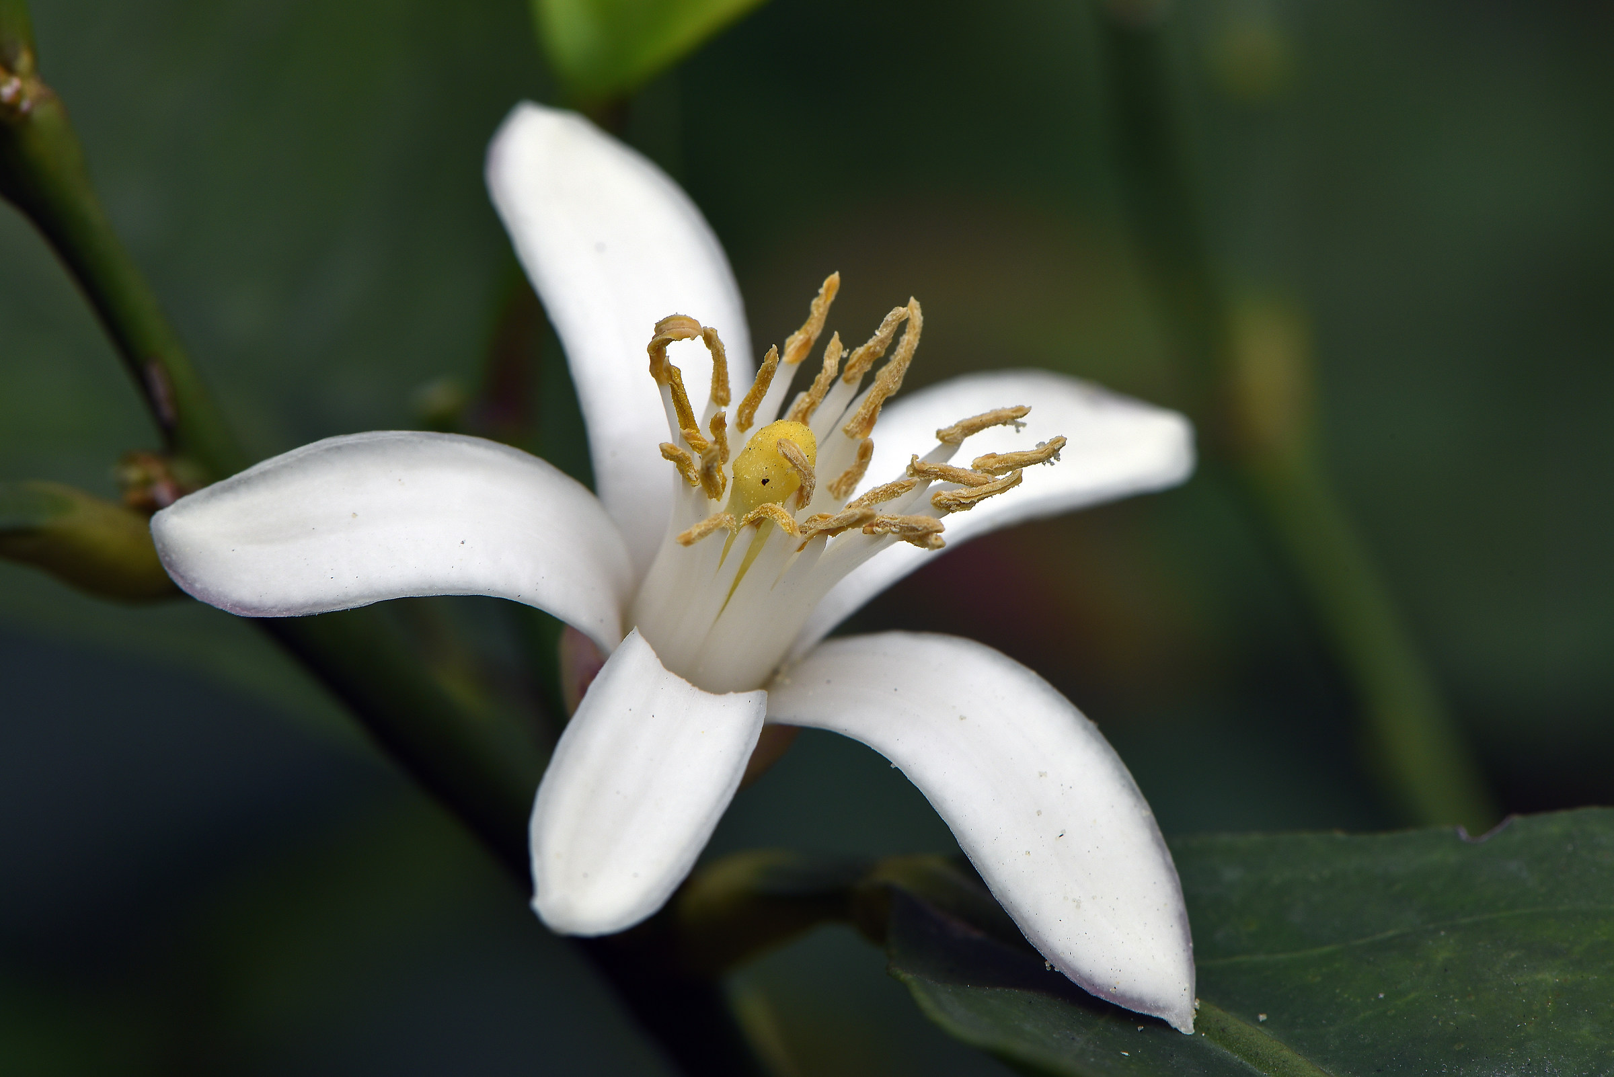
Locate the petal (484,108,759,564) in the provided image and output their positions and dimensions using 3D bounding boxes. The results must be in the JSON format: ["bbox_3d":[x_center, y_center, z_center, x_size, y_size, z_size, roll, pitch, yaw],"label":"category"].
[{"bbox_3d":[-0.007,-0.008,0.178,0.007,0.004,0.022,-8,62,-20],"label":"petal"}]

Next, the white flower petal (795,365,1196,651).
[{"bbox_3d":[0.007,-0.002,0.177,0.020,0.004,0.006,-24,72,-29],"label":"white flower petal"}]

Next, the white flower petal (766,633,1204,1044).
[{"bbox_3d":[0.007,0.009,0.168,0.007,0.004,0.021,-33,66,-23],"label":"white flower petal"}]

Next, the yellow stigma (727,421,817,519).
[{"bbox_3d":[-0.001,-0.002,0.166,0.003,0.004,0.003,9,46,-10],"label":"yellow stigma"}]

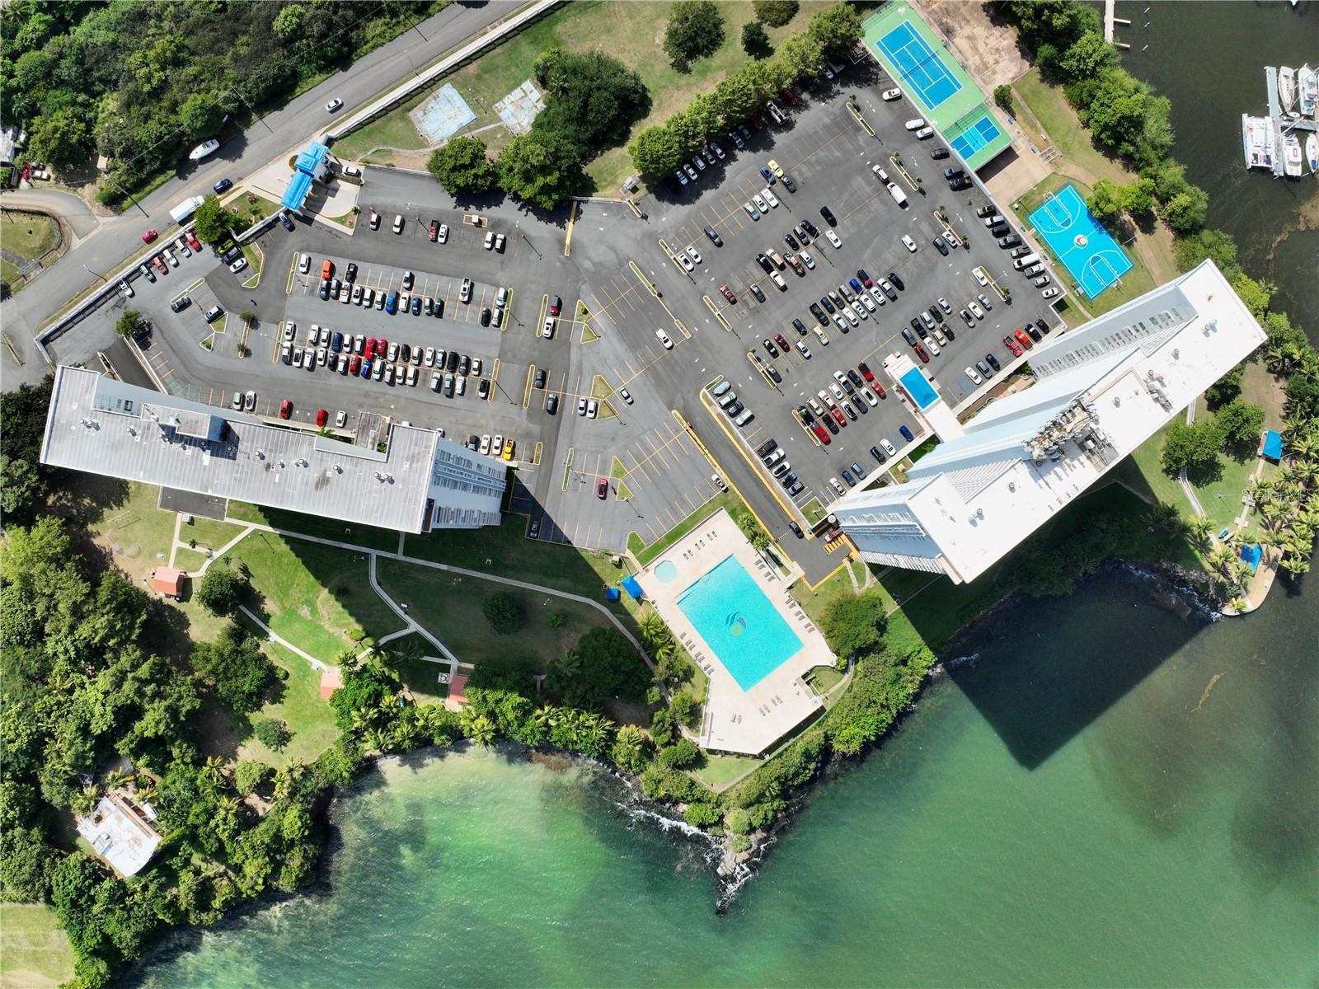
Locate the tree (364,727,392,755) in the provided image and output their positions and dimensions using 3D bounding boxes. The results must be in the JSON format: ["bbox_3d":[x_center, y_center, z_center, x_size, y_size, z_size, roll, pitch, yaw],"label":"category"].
[{"bbox_3d":[-75.476,66.177,247.752,7.200,7.800,7.200,0,88,0],"label":"tree"}]

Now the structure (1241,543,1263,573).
[{"bbox_3d":[160.896,17.382,249.230,4.600,3.600,6.400,14,88,1],"label":"structure"}]

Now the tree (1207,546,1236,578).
[{"bbox_3d":[146.359,17.518,239.852,7.400,7.500,7.800,1,88,1],"label":"tree"}]

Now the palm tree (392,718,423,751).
[{"bbox_3d":[-67.556,64.345,247.672,8.000,8.000,8.000,0,88,0],"label":"palm tree"}]

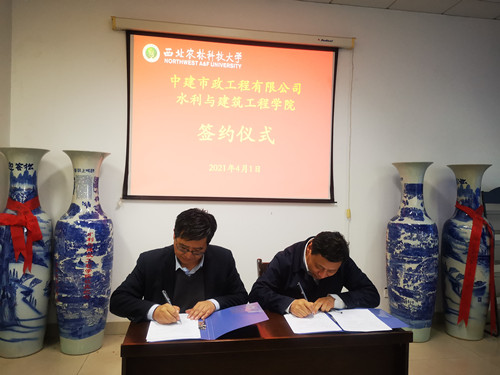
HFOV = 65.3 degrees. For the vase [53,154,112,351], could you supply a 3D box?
[{"bbox_3d":[-1.398,0.518,3.294,0.455,1.636,0.455,1,0,-9],"label":"vase"}]

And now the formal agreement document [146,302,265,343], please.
[{"bbox_3d":[-0.190,0.564,1.696,0.480,0.085,0.310,1,0,-9],"label":"formal agreement document"}]

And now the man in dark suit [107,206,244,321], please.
[{"bbox_3d":[-0.318,0.728,1.888,0.620,1.260,0.720,1,0,-9],"label":"man in dark suit"}]

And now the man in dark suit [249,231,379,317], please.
[{"bbox_3d":[0.290,0.788,1.998,0.620,1.170,0.750,1,0,-19],"label":"man in dark suit"}]

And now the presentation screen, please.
[{"bbox_3d":[-0.141,-0.622,3.651,2.020,1.530,0.050,1,0,-9],"label":"presentation screen"}]

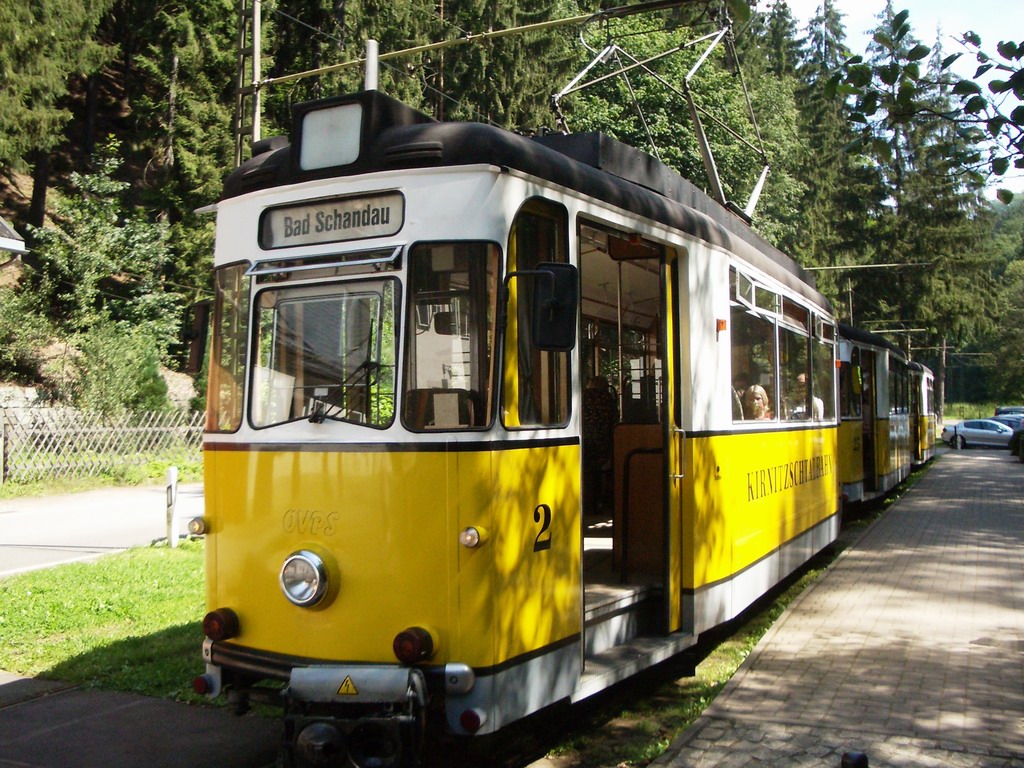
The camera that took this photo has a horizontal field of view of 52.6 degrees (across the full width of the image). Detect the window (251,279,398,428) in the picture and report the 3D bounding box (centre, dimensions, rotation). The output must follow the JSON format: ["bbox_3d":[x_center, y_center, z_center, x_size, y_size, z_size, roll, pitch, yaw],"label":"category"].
[{"bbox_3d":[-0.838,-0.130,4.590,0.765,0.648,0.050,-2,-6,25],"label":"window"}]

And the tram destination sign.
[{"bbox_3d":[-0.816,-0.737,4.676,0.761,0.194,0.060,-2,-5,25],"label":"tram destination sign"}]

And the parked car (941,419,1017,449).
[{"bbox_3d":[23.850,2.500,51.400,4.650,1.450,1.820,-2,-2,25],"label":"parked car"}]

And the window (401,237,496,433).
[{"bbox_3d":[-0.260,-0.201,4.398,0.405,0.794,0.050,-1,-5,0],"label":"window"}]

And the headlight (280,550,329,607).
[{"bbox_3d":[-0.890,0.830,4.418,0.240,0.240,0.090,-2,-2,25],"label":"headlight"}]

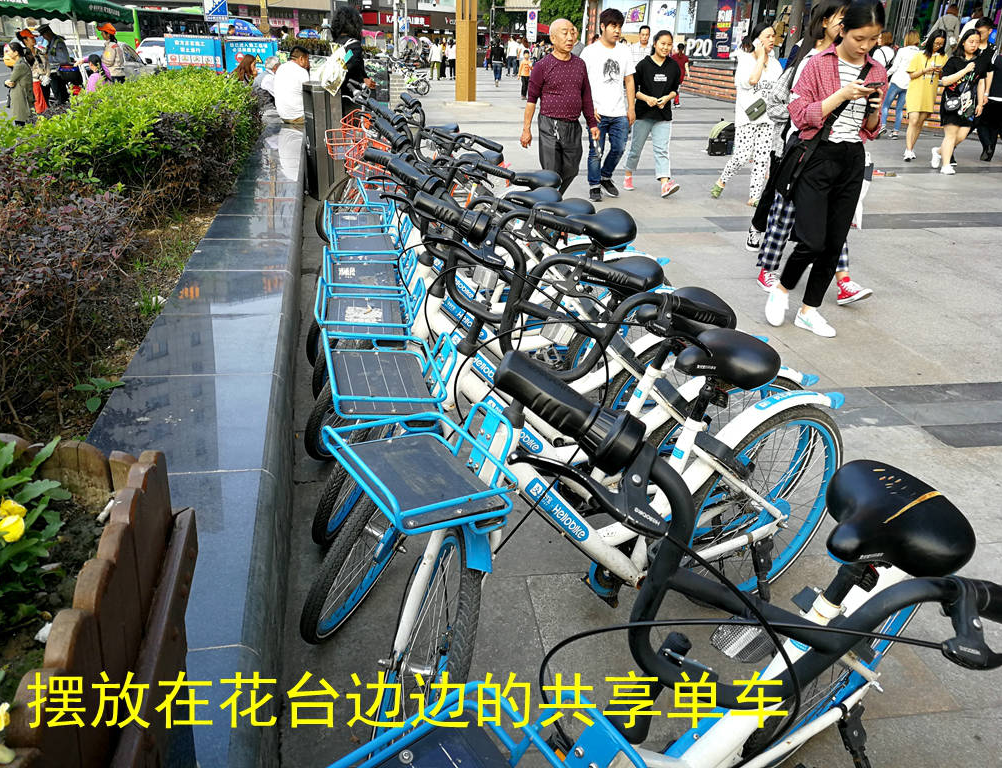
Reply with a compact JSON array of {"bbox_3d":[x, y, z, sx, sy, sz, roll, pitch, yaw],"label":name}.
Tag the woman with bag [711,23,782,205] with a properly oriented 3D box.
[{"bbox_3d":[2.376,-2.535,7.605,0.500,1.610,0.580,-16,28,-34],"label":"woman with bag"}]

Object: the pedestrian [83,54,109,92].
[{"bbox_3d":[-6.387,-4.570,12.692,0.500,1.200,0.450,1,23,0],"label":"pedestrian"}]

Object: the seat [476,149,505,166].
[{"bbox_3d":[-0.125,-1.375,4.864,0.260,0.120,0.190,-7,24,-19],"label":"seat"}]

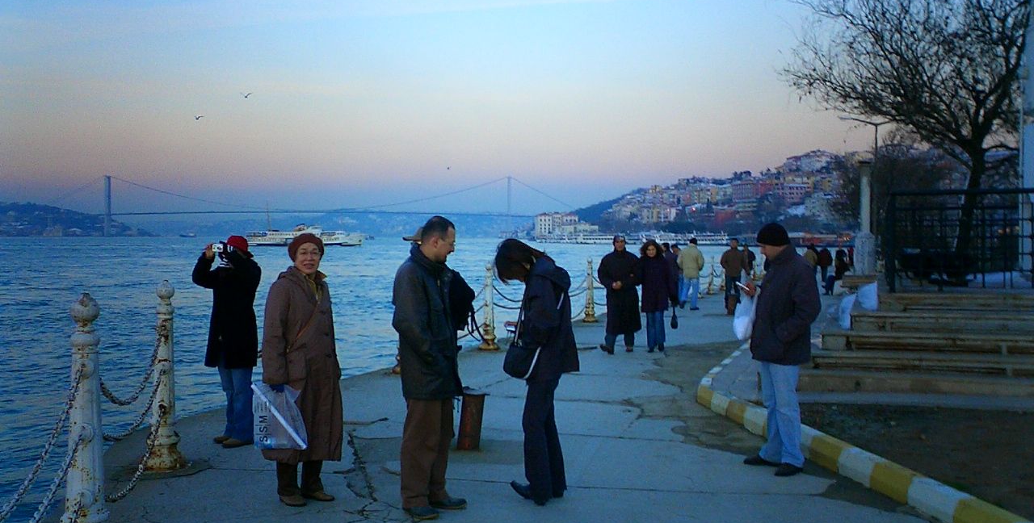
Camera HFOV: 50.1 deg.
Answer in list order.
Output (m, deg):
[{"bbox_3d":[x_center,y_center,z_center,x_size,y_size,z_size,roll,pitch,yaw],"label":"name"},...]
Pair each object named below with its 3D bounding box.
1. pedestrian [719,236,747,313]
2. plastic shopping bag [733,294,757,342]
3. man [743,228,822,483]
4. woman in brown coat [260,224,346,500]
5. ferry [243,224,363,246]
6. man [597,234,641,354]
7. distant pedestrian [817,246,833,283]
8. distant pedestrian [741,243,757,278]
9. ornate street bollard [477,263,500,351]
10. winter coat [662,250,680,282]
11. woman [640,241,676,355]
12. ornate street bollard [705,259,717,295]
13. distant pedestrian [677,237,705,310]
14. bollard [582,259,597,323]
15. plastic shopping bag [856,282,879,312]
[{"bbox_3d":[5.321,0.288,27.181,0.600,1.710,0.420,0,1,9],"label":"pedestrian"},{"bbox_3d":[1.625,0.396,7.900,0.210,0.350,0.200,0,1,-6],"label":"plastic shopping bag"},{"bbox_3d":[1.856,0.619,7.800,0.530,1.740,0.530,0,1,-10],"label":"man"},{"bbox_3d":[-1.320,0.648,6.802,0.530,1.640,0.420,-1,1,-30],"label":"woman in brown coat"},{"bbox_3d":[-99.936,-12.524,519.888,55.000,10.000,10.500,0,1,3],"label":"ferry"},{"bbox_3d":[1.532,0.482,16.500,0.640,1.730,0.420,0,1,10],"label":"man"},{"bbox_3d":[13.209,0.116,47.282,0.550,1.600,0.400,0,1,12],"label":"distant pedestrian"},{"bbox_3d":[8.749,0.184,42.000,0.520,1.700,0.360,1,1,18],"label":"distant pedestrian"},{"bbox_3d":[-0.428,0.681,16.500,0.320,1.290,0.320,0,1,0],"label":"ornate street bollard"},{"bbox_3d":[4.061,0.164,28.990,0.380,0.880,0.480,0,1,-18],"label":"winter coat"},{"bbox_3d":[2.102,0.504,16.532,0.540,1.630,0.380,0,1,10],"label":"woman"},{"bbox_3d":[6.315,0.461,36.000,0.320,1.240,0.320,0,1,0],"label":"ornate street bollard"},{"bbox_3d":[4.225,0.286,26.781,0.580,1.720,0.440,0,1,-9],"label":"distant pedestrian"},{"bbox_3d":[1.448,0.560,22.086,0.290,1.270,0.290,0,1,0],"label":"bollard"},{"bbox_3d":[7.622,0.763,24.000,0.470,0.650,0.380,0,1,0],"label":"plastic shopping bag"}]

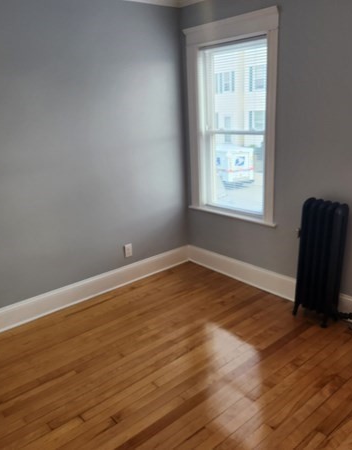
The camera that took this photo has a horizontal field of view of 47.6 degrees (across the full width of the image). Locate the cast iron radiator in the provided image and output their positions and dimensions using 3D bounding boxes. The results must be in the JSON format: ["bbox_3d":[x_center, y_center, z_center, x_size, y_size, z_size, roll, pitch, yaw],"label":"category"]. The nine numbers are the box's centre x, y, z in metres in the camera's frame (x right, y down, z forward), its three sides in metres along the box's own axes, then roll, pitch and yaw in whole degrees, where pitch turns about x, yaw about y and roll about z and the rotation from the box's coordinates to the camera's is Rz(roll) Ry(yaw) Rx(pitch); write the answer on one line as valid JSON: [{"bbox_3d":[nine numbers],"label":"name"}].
[{"bbox_3d":[1.000,0.253,2.766,0.167,0.882,0.286,-17,21,-38],"label":"cast iron radiator"}]

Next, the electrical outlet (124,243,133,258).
[{"bbox_3d":[-0.421,0.229,3.567,0.071,0.114,0.011,-17,21,-38],"label":"electrical outlet"}]

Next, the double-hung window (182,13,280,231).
[{"bbox_3d":[0.419,-0.821,3.297,0.058,1.573,0.974,-17,21,-38],"label":"double-hung window"}]

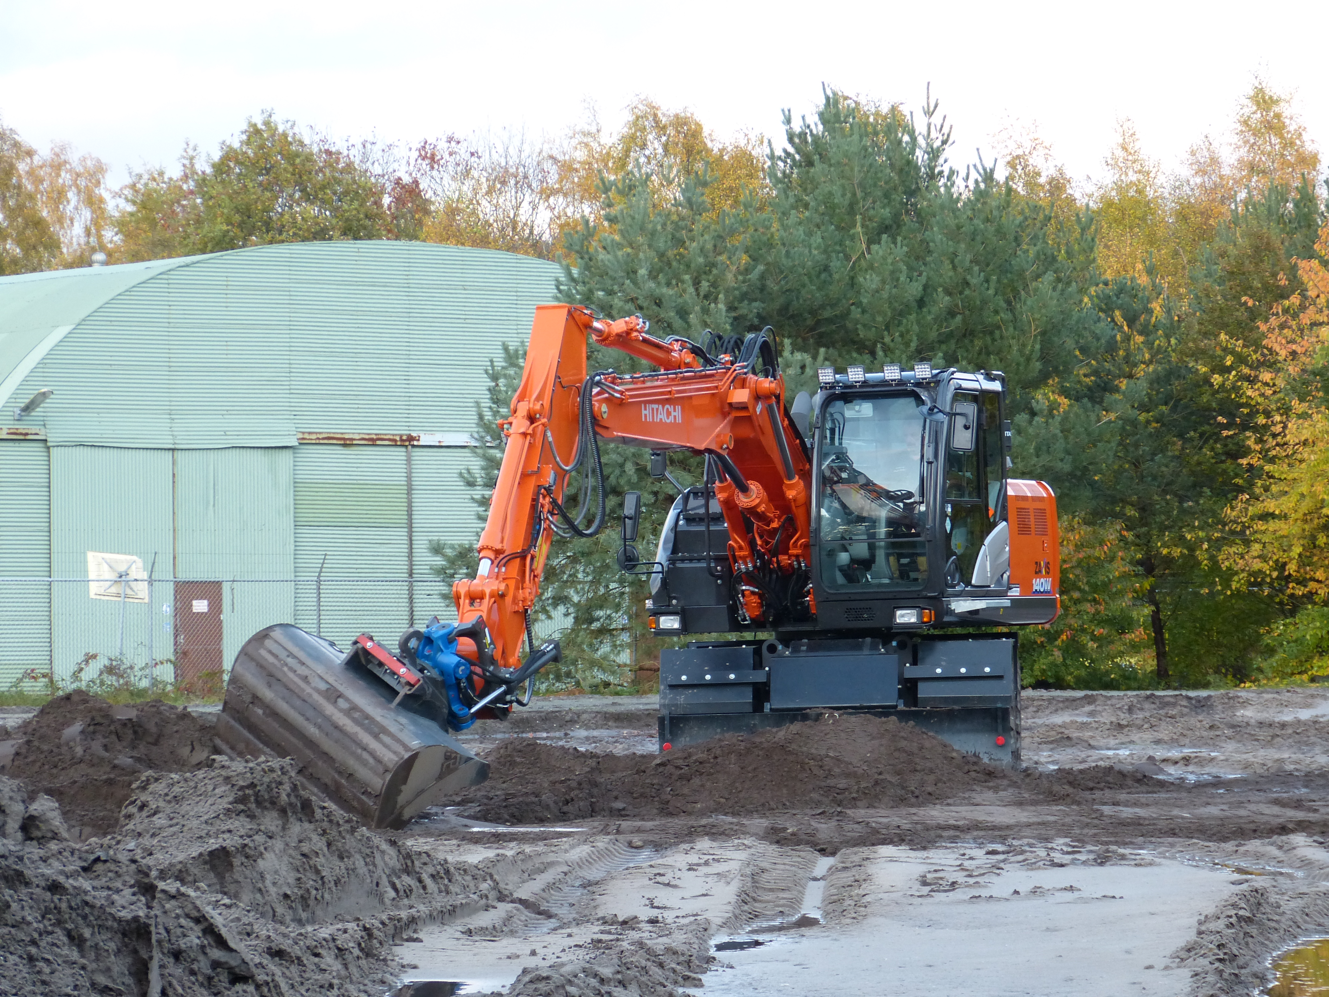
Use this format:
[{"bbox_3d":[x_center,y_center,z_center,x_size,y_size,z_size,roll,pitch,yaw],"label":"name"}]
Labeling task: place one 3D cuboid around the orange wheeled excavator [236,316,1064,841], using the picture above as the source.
[{"bbox_3d":[0.340,0.458,37.700,3.250,3.420,8.800,0,-1,21],"label":"orange wheeled excavator"}]

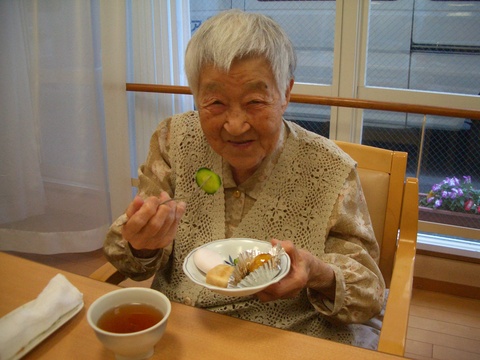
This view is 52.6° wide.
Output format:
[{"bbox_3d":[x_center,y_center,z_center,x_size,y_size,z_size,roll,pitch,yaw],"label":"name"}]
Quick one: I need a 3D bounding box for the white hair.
[{"bbox_3d":[0.002,-0.201,0.790,0.180,0.180,0.200,5,30,11],"label":"white hair"}]

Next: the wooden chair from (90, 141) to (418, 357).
[{"bbox_3d":[0.077,0.372,1.128,0.560,0.820,0.600,8,19,20],"label":"wooden chair"}]

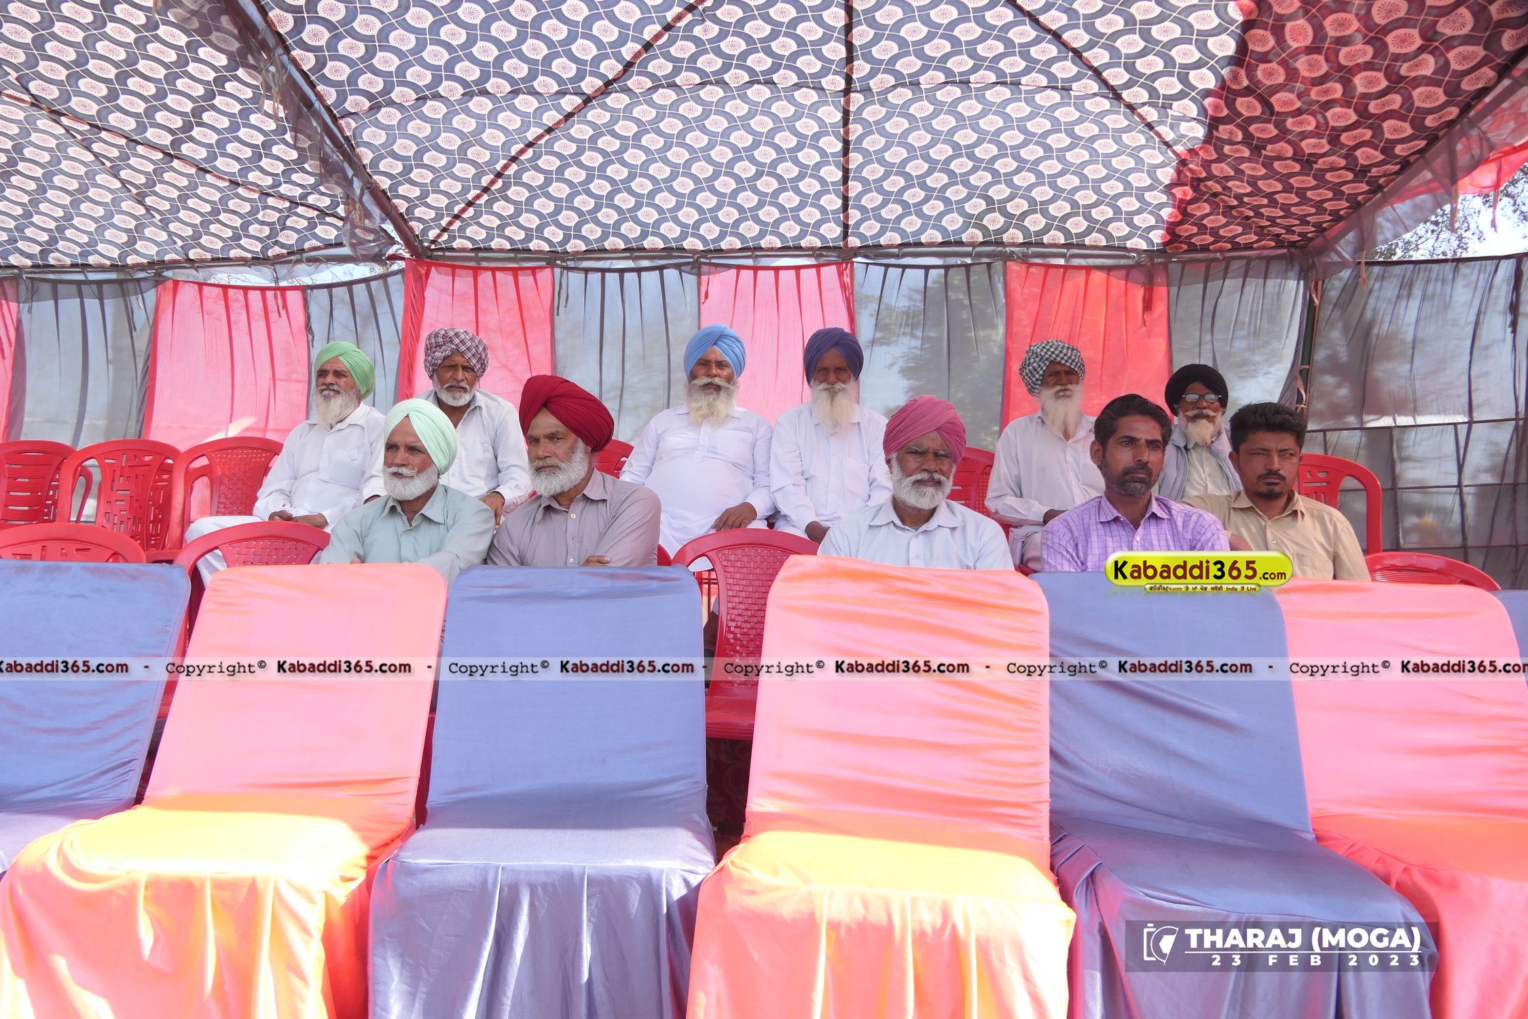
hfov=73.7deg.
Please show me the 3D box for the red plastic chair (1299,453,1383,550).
[{"bbox_3d":[1.990,0.238,3.430,0.460,0.875,0.530,1,-1,3],"label":"red plastic chair"}]

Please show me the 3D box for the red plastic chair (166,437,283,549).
[{"bbox_3d":[-1.985,0.145,3.660,0.470,0.860,0.530,1,-3,-3],"label":"red plastic chair"}]

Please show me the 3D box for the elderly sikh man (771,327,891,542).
[{"bbox_3d":[0.245,-0.045,3.490,0.490,1.270,0.730,0,-3,1],"label":"elderly sikh man"}]

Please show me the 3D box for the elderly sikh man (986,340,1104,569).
[{"bbox_3d":[1.030,-0.022,3.500,0.520,1.240,0.730,0,-3,0],"label":"elderly sikh man"}]

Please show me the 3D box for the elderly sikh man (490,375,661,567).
[{"bbox_3d":[-0.520,0.295,2.470,0.540,1.270,0.800,1,-1,11],"label":"elderly sikh man"}]

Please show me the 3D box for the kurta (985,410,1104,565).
[{"bbox_3d":[1.020,-0.043,3.430,0.530,0.630,0.520,1,-1,2],"label":"kurta"}]

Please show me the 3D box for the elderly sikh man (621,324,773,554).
[{"bbox_3d":[-0.185,-0.001,3.360,0.580,1.290,0.780,1,-1,2],"label":"elderly sikh man"}]

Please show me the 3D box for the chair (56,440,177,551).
[{"bbox_3d":[-2.330,0.178,3.450,0.460,0.875,0.530,1,-1,-3],"label":"chair"}]

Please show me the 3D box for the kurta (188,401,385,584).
[{"bbox_3d":[-1.590,0.030,3.520,0.560,0.860,0.660,0,-3,8],"label":"kurta"}]

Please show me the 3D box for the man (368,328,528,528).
[{"bbox_3d":[-1.050,-0.003,3.370,0.580,1.270,0.780,1,-1,-5],"label":"man"}]

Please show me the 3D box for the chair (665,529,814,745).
[{"bbox_3d":[-0.020,0.465,2.450,0.550,0.840,0.570,0,0,3],"label":"chair"}]

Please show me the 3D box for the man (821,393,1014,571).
[{"bbox_3d":[0.375,0.327,2.450,0.540,1.230,0.800,1,-1,5],"label":"man"}]

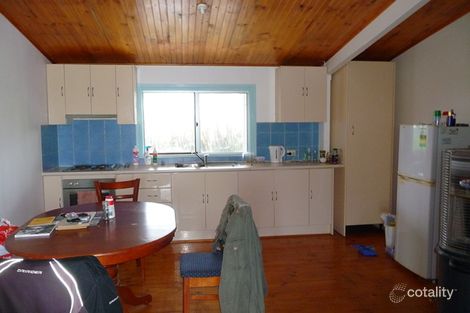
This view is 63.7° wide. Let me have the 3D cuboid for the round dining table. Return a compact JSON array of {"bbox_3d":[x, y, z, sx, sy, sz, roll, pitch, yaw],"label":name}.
[{"bbox_3d":[-0.938,0.837,2.703,1.090,0.755,1.450,-2,5,-12],"label":"round dining table"}]

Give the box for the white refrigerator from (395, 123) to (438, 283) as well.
[{"bbox_3d":[1.998,0.401,3.681,0.590,1.408,0.545,-1,5,-7],"label":"white refrigerator"}]

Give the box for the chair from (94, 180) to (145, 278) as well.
[{"bbox_3d":[-1.204,0.676,3.866,0.440,0.870,0.480,-2,5,-18],"label":"chair"}]

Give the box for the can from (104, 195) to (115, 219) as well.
[{"bbox_3d":[-0.932,0.374,2.808,0.066,0.160,0.066,-1,5,-7],"label":"can"}]

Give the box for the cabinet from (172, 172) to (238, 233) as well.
[{"bbox_3d":[-0.391,0.523,4.910,0.810,0.735,0.580,-1,5,-7],"label":"cabinet"}]

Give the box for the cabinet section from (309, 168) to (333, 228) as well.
[{"bbox_3d":[1.075,0.513,5.116,0.318,0.760,0.561,-1,5,-7],"label":"cabinet section"}]

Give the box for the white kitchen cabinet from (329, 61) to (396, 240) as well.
[{"bbox_3d":[1.669,-0.107,5.049,0.610,2.166,0.610,-1,5,-7],"label":"white kitchen cabinet"}]

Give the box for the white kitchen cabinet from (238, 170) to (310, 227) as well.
[{"bbox_3d":[0.461,0.506,5.005,0.908,0.738,0.571,-1,5,-7],"label":"white kitchen cabinet"}]

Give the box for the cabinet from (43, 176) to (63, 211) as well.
[{"bbox_3d":[-2.138,0.558,4.695,0.205,0.735,0.580,-1,5,-7],"label":"cabinet"}]

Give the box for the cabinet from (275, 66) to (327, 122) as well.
[{"bbox_3d":[0.881,-0.815,5.077,0.604,0.713,0.329,-1,5,-7],"label":"cabinet"}]

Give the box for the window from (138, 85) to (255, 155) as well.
[{"bbox_3d":[-0.491,-0.484,5.120,1.560,0.945,0.100,-1,5,-7],"label":"window"}]

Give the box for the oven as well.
[{"bbox_3d":[-1.742,0.538,4.717,0.600,0.595,0.541,-1,5,-7],"label":"oven"}]

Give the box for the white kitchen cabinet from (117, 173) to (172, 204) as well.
[{"bbox_3d":[-1.115,0.538,4.821,0.650,0.735,0.580,-1,5,-7],"label":"white kitchen cabinet"}]

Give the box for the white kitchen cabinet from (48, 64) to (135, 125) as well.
[{"bbox_3d":[-1.761,-0.760,4.751,1.010,0.713,0.329,-1,5,-7],"label":"white kitchen cabinet"}]

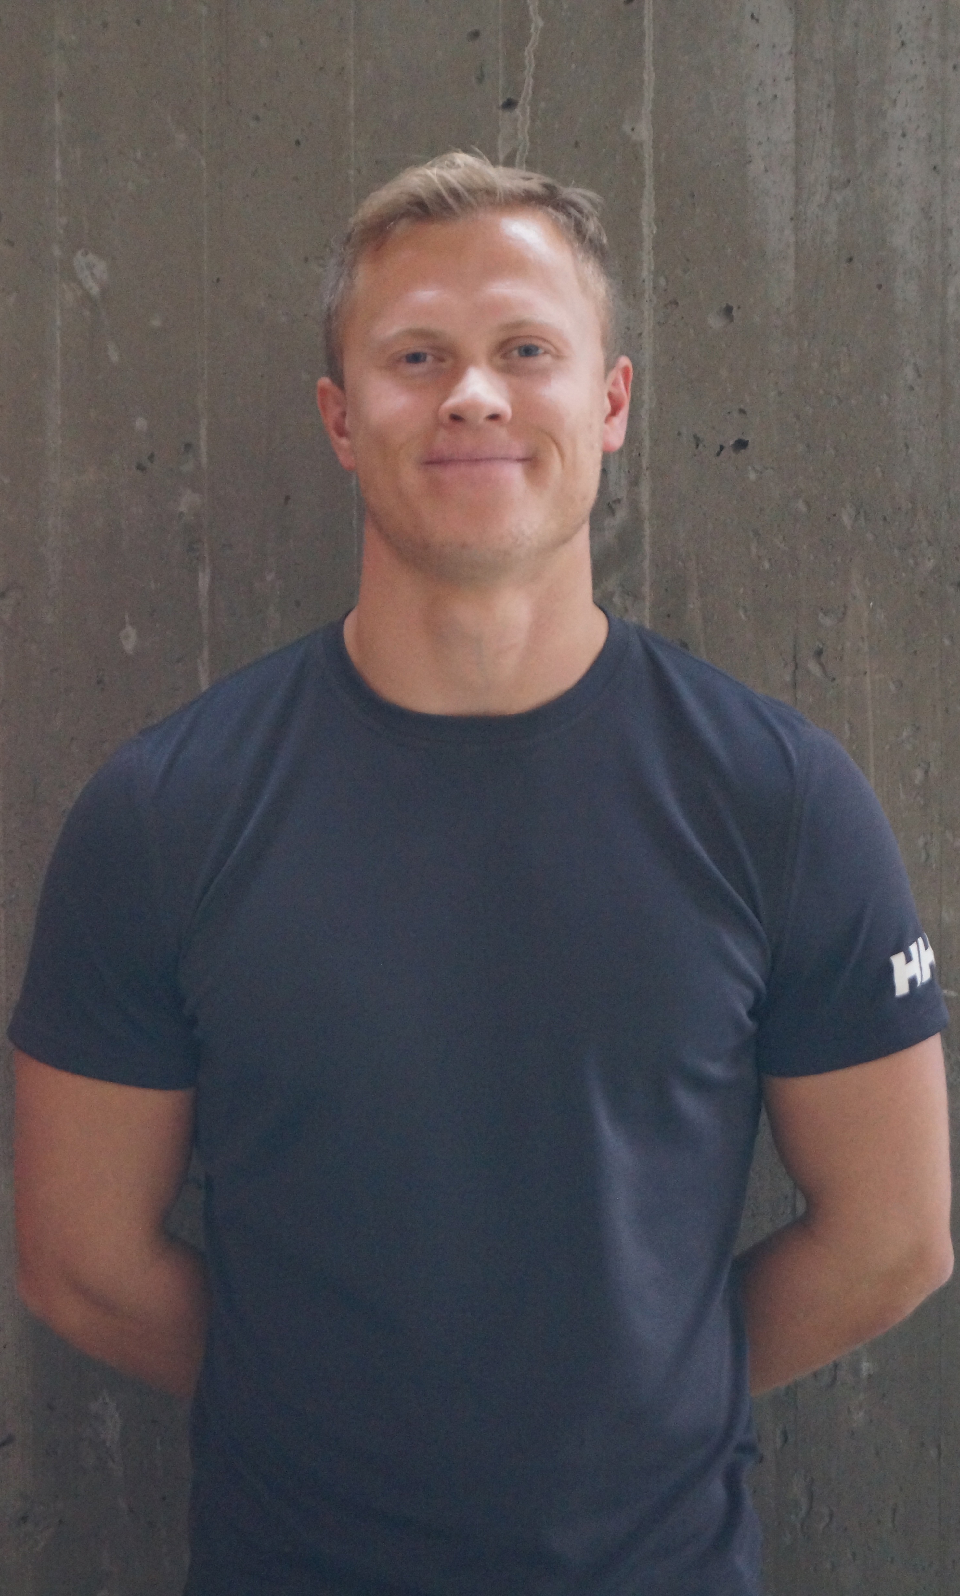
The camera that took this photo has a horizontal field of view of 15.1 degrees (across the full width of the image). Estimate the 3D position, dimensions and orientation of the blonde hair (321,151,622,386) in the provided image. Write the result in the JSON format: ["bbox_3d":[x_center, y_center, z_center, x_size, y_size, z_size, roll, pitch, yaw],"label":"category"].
[{"bbox_3d":[-0.005,-0.302,2.150,0.175,0.165,0.205,-3,-3,0],"label":"blonde hair"}]

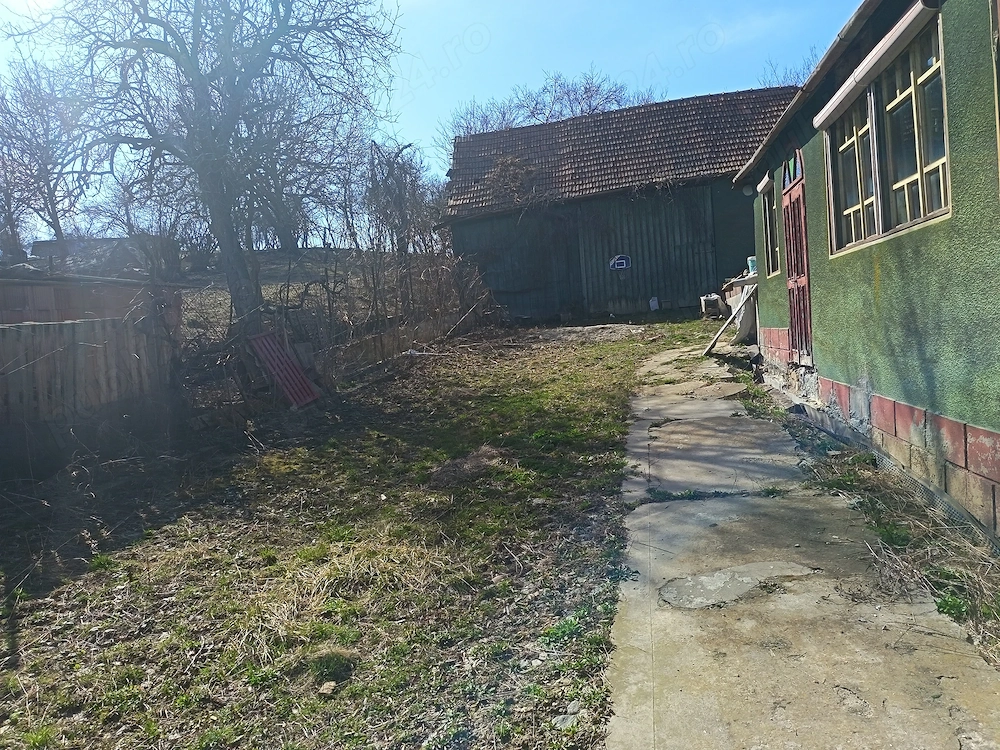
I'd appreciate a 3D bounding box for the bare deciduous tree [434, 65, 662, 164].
[{"bbox_3d":[2.024,-9.007,31.940,10.000,10.170,9.500,-4,4,12],"label":"bare deciduous tree"}]

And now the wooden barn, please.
[{"bbox_3d":[4.279,-5.225,22.153,11.000,6.480,5.800,-4,4,12],"label":"wooden barn"}]

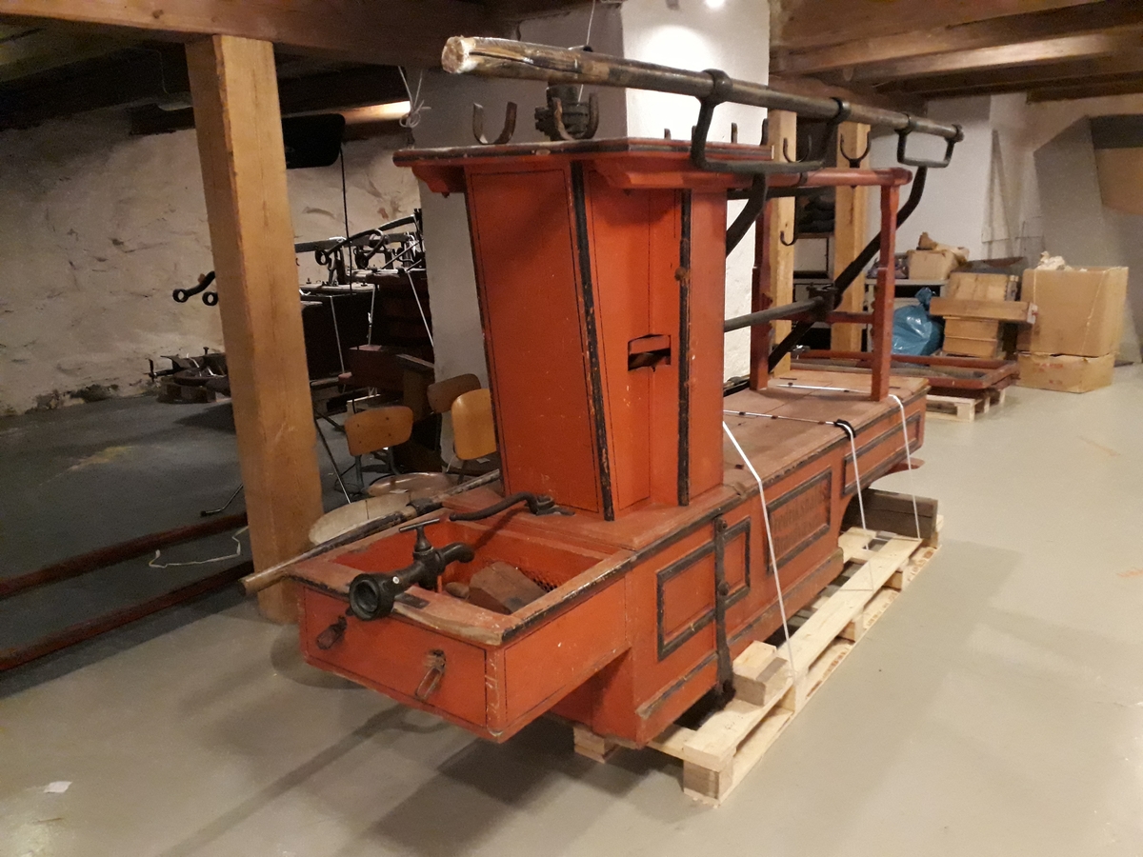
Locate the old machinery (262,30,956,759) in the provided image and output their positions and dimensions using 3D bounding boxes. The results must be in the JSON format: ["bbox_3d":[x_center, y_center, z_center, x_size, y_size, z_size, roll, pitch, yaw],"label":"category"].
[{"bbox_3d":[0.462,-0.232,3.170,0.940,1.700,3.300,8,17,36],"label":"old machinery"}]

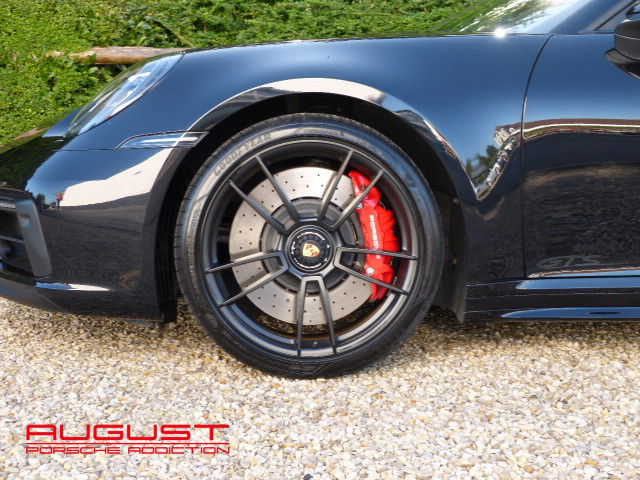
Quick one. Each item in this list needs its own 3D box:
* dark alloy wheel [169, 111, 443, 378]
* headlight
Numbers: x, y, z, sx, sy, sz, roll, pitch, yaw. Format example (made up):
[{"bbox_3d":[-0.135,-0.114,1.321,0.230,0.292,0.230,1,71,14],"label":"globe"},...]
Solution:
[{"bbox_3d":[-0.029,0.015,2.810,0.680,0.675,0.250,0,6,-2],"label":"dark alloy wheel"},{"bbox_3d":[-0.511,-0.385,2.920,0.295,0.215,0.240,0,5,-2],"label":"headlight"}]

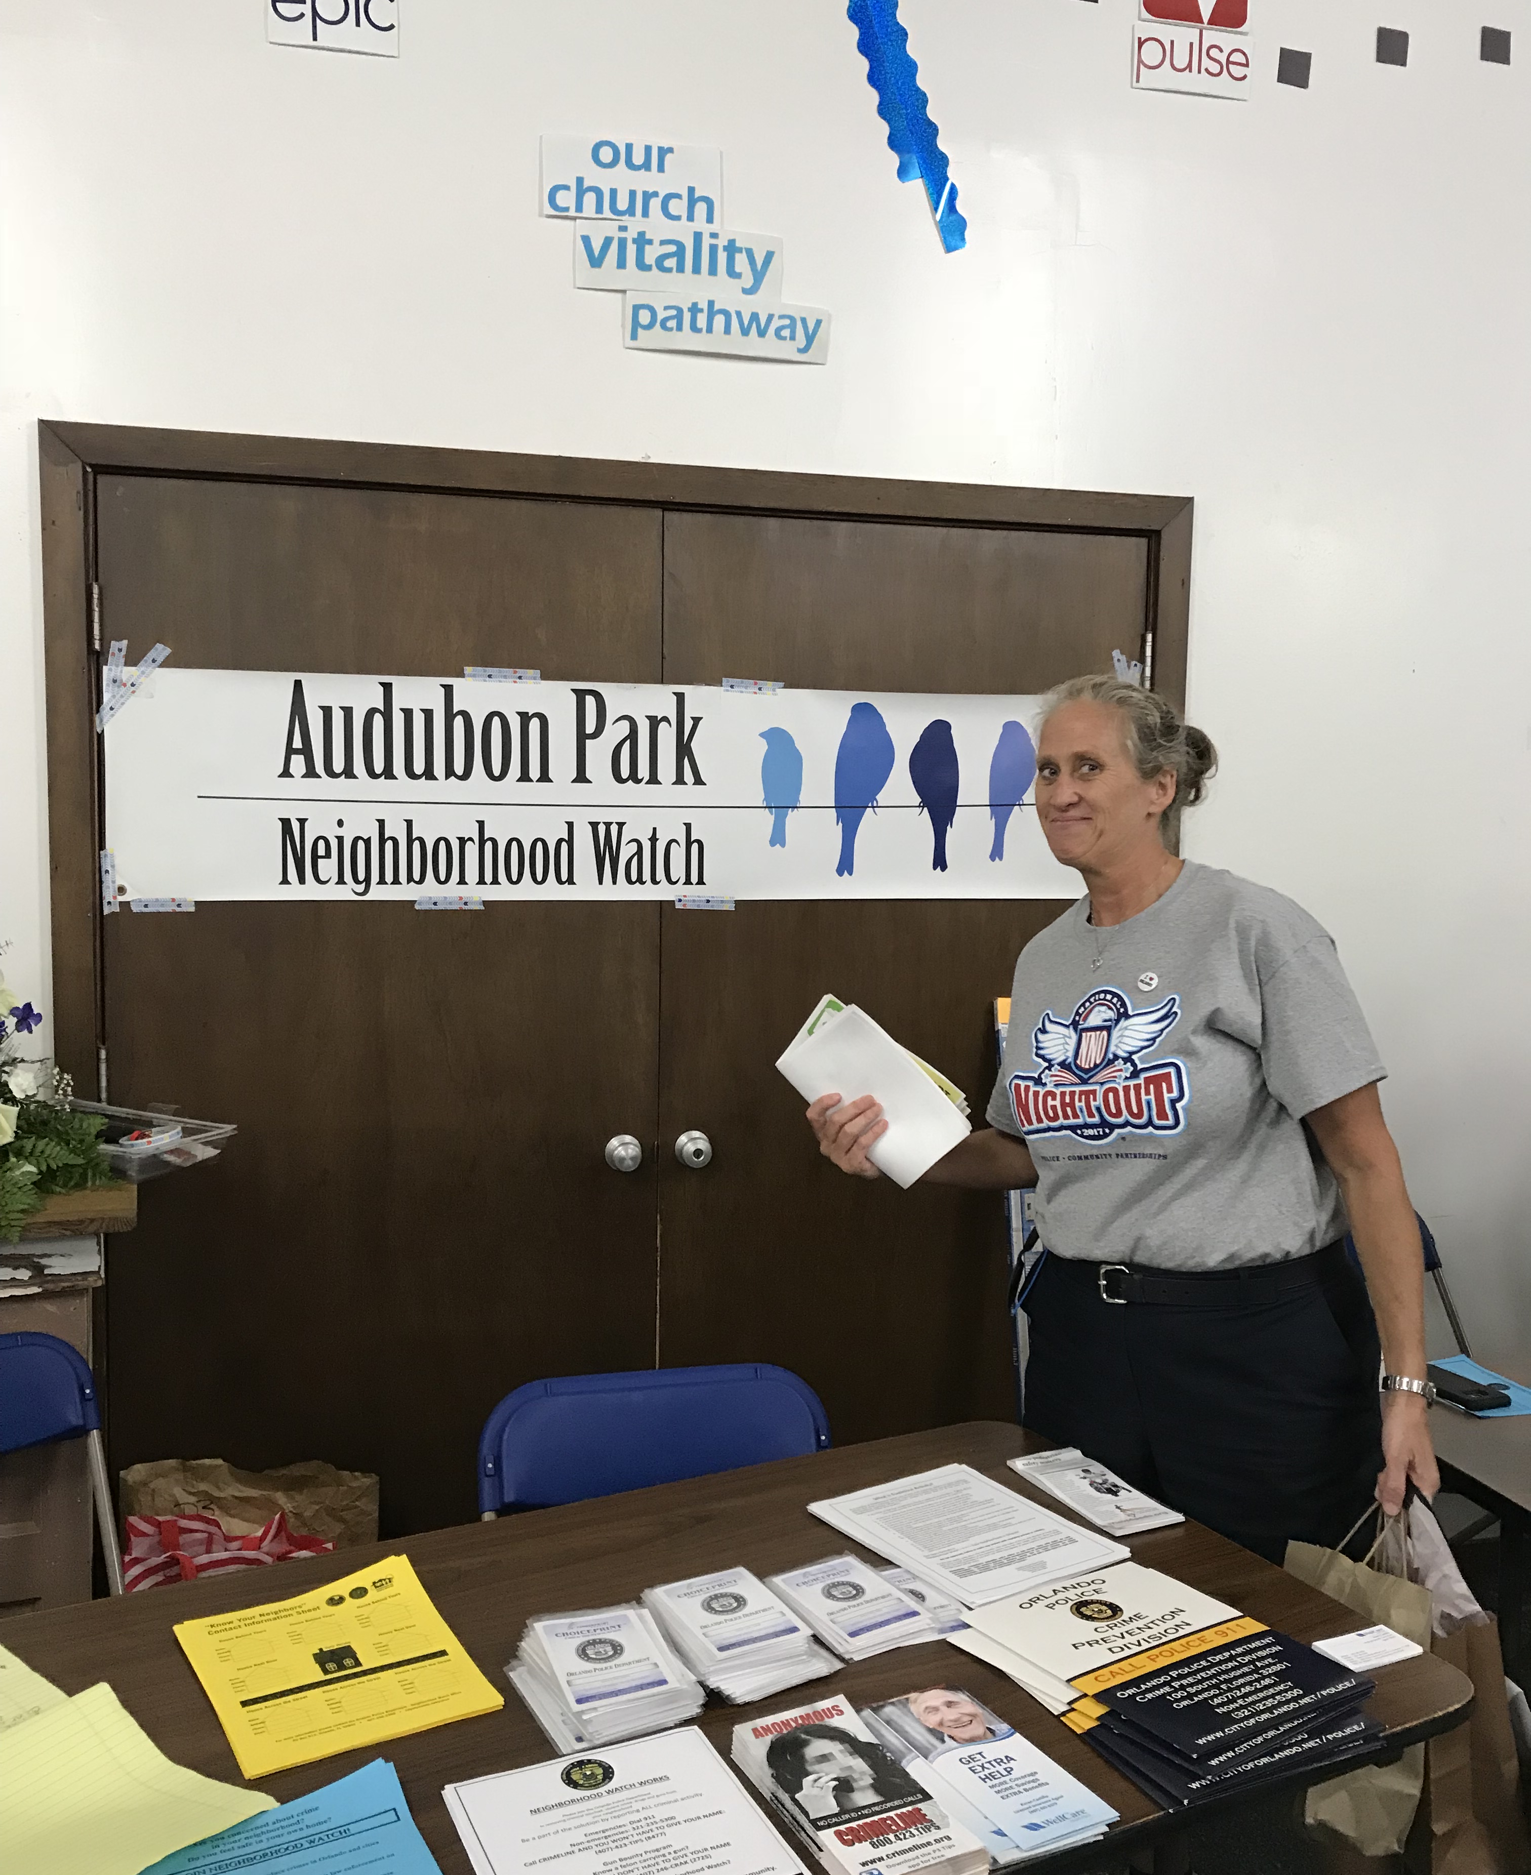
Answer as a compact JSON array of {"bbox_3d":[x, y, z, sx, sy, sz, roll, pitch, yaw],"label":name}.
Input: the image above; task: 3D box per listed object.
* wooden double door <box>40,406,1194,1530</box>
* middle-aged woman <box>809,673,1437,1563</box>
[{"bbox_3d":[-0.181,0.241,2.917,1.992,2.110,0.100,0,5,-15],"label":"wooden double door"},{"bbox_3d":[0.428,0.531,1.968,0.570,1.690,0.520,-3,6,-38],"label":"middle-aged woman"}]

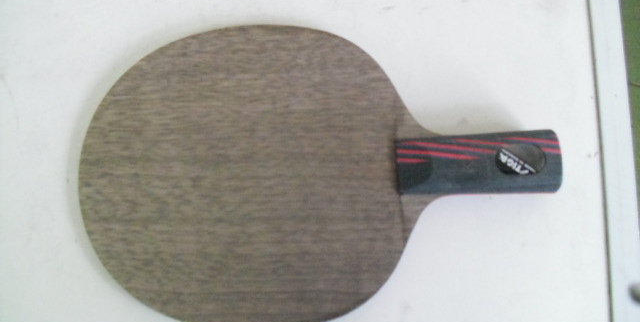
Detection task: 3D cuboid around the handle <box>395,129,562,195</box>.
[{"bbox_3d":[0.078,0.002,0.320,0.082,0.023,0.031,-3,81,0],"label":"handle"}]

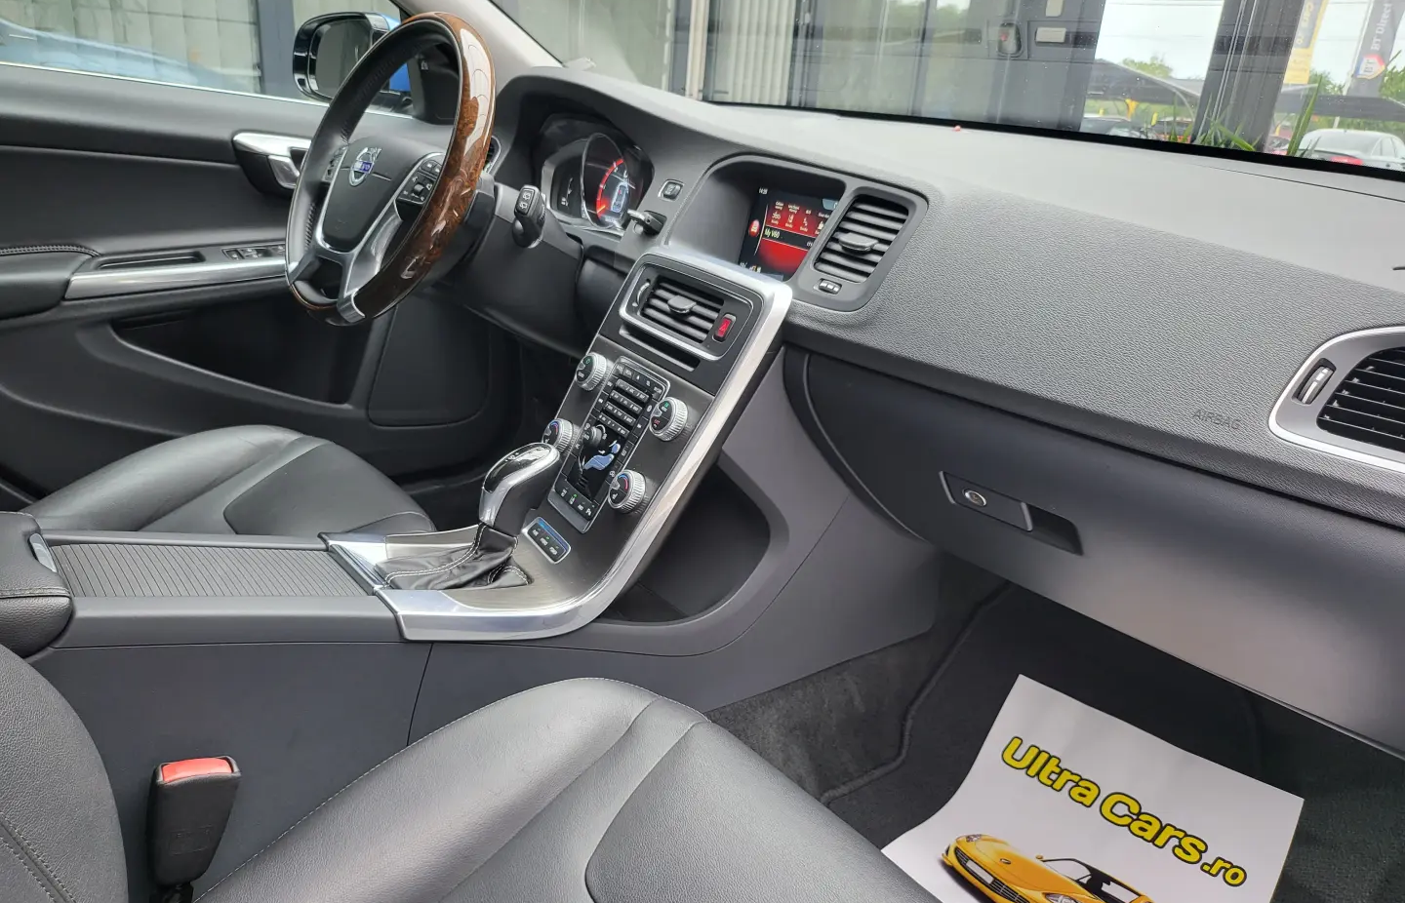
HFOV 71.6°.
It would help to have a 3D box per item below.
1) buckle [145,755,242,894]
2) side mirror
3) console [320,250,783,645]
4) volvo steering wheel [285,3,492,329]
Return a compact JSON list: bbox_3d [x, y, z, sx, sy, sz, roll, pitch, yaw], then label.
[{"bbox_3d":[-0.343,0.251,0.654,0.052,0.092,0.029,7,12,-44],"label":"buckle"},{"bbox_3d":[-0.579,-0.638,1.594,0.225,0.150,0.120,17,23,33],"label":"side mirror"},{"bbox_3d":[-0.141,-0.024,0.932,0.410,0.315,0.238,-12,25,-39],"label":"console"},{"bbox_3d":[-0.355,-0.322,1.137,0.378,0.378,0.085,24,2,43],"label":"volvo steering wheel"}]

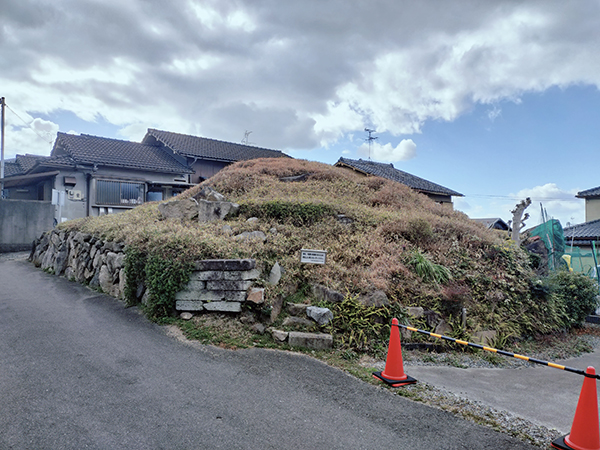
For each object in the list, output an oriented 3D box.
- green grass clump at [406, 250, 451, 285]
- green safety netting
[{"bbox_3d":[2.224,0.736,7.500,0.750,0.580,0.600,0,-1,14],"label":"green grass clump"},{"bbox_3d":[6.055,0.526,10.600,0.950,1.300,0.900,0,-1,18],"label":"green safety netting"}]

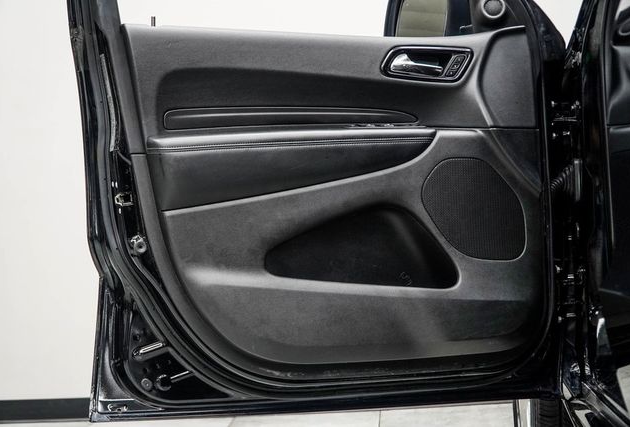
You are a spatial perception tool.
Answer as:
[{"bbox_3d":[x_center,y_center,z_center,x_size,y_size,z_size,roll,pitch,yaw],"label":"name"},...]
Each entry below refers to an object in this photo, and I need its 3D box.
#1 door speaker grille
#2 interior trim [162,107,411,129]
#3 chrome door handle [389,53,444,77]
[{"bbox_3d":[0.348,-0.009,2.450,0.232,0.222,0.030,-1,5,-13],"label":"door speaker grille"},{"bbox_3d":[-0.046,-0.203,2.400,0.555,0.051,0.030,-1,5,-13],"label":"interior trim"},{"bbox_3d":[0.221,-0.325,2.440,0.118,0.052,0.035,-1,5,-13],"label":"chrome door handle"}]

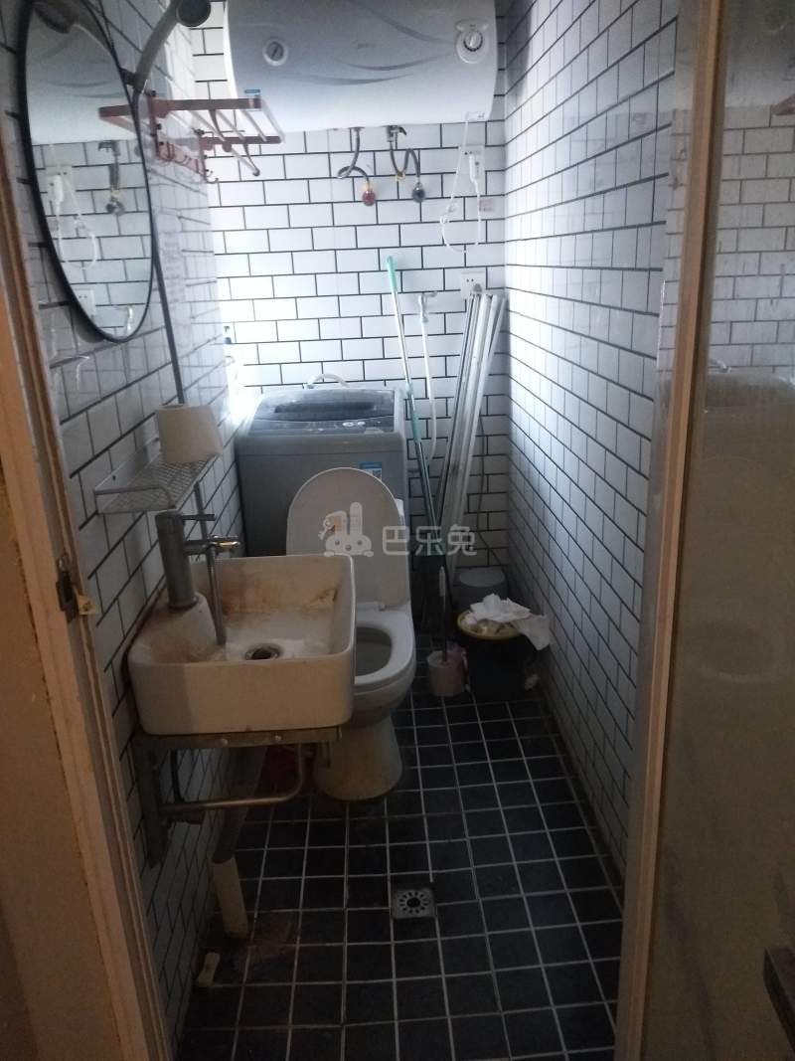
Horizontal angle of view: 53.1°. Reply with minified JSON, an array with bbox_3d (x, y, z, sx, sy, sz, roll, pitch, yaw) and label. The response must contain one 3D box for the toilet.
[{"bbox_3d":[-0.132,0.268,2.221,0.362,0.816,0.670,-3,19,-2],"label":"toilet"}]

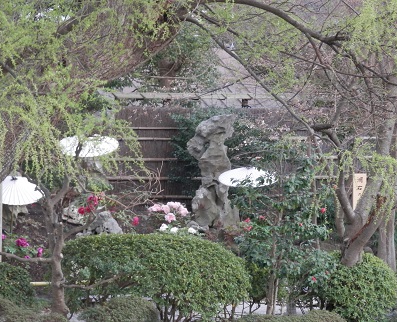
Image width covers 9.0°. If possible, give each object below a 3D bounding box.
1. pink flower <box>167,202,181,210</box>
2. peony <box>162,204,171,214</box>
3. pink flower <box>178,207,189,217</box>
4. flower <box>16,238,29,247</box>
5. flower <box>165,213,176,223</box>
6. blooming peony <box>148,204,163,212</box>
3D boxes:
[{"bbox_3d":[-0.394,0.723,40.500,0.221,0.133,0.160,0,2,0],"label":"pink flower"},{"bbox_3d":[-0.510,0.777,40.200,0.137,0.146,0.140,0,2,0],"label":"peony"},{"bbox_3d":[-0.227,0.807,40.300,0.151,0.155,0.140,-1,2,-17],"label":"pink flower"},{"bbox_3d":[-2.733,1.271,39.300,0.213,0.146,0.180,0,2,-6],"label":"flower"},{"bbox_3d":[-0.438,0.904,40.000,0.174,0.157,0.120,0,2,0],"label":"flower"},{"bbox_3d":[-0.692,0.755,40.300,0.210,0.124,0.170,0,2,11],"label":"blooming peony"}]

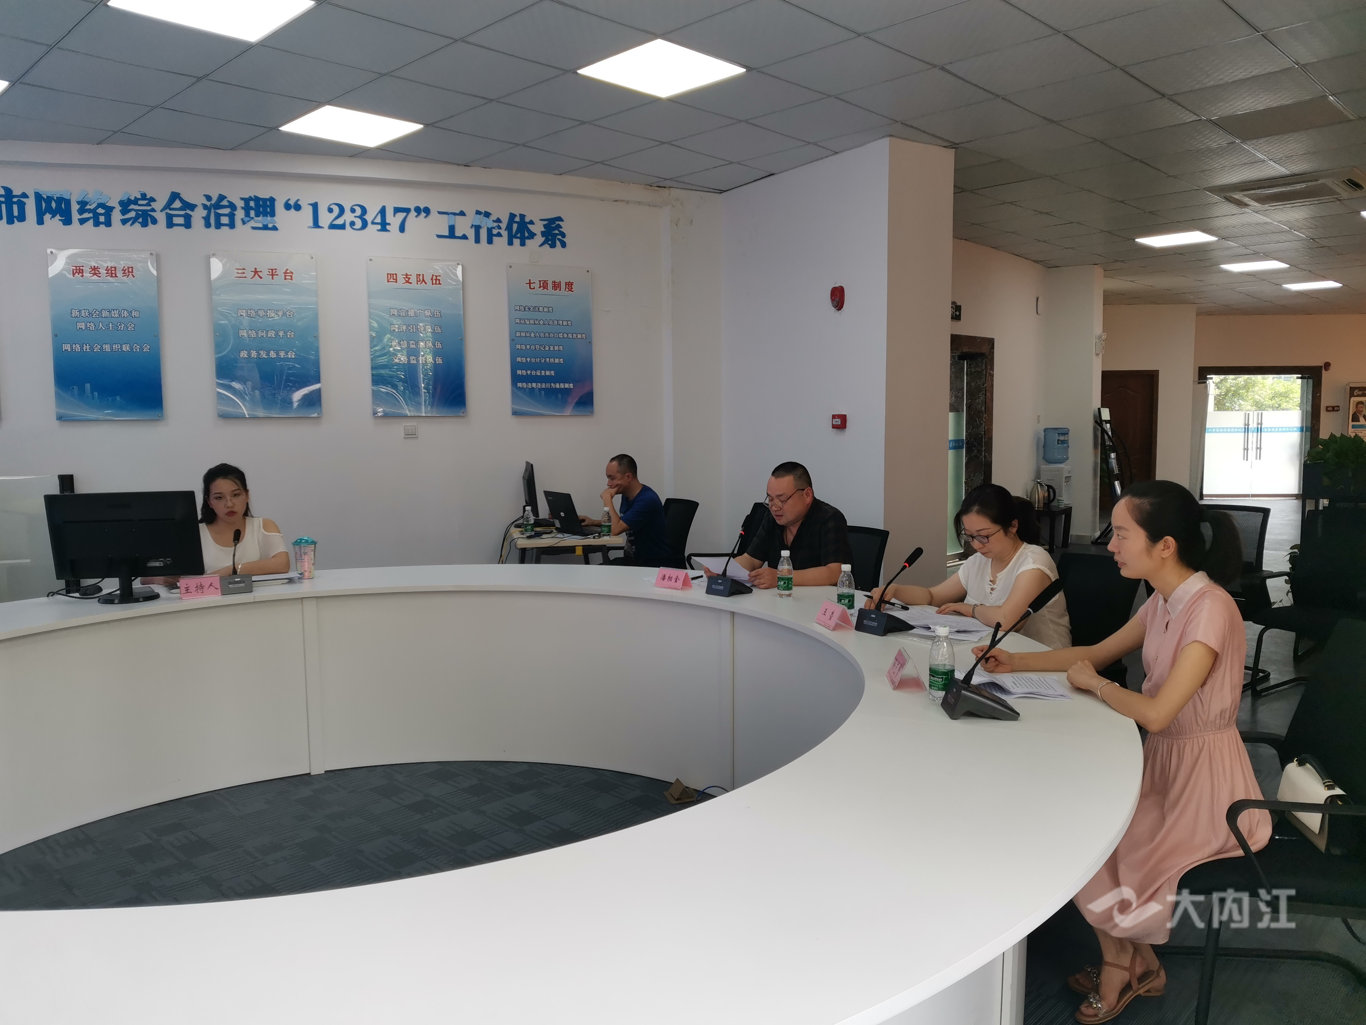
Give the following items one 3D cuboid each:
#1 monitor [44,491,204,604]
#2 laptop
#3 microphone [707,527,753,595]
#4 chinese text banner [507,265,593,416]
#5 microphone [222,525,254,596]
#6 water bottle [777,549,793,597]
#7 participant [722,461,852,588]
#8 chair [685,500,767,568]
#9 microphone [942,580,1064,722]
[{"bbox_3d":[-2.219,0.130,4.106,0.550,0.430,0.200,-2,5,-10],"label":"monitor"},{"bbox_3d":[-0.615,-0.004,6.240,0.310,0.246,0.345,-3,6,-28],"label":"laptop"},{"bbox_3d":[0.188,0.178,4.075,0.110,0.285,0.180,4,7,39],"label":"microphone"},{"bbox_3d":[-0.878,-1.145,6.884,0.599,0.993,0.020,-3,6,-28],"label":"chinese text banner"},{"bbox_3d":[-1.843,0.196,4.205,0.125,0.245,0.250,-4,6,-34],"label":"microphone"},{"bbox_3d":[0.405,0.238,4.075,0.063,0.187,0.063,0,5,0],"label":"water bottle"},{"bbox_3d":[0.481,0.408,4.379,0.570,1.240,0.680,4,7,44],"label":"participant"},{"bbox_3d":[0.304,0.441,5.935,0.600,0.945,0.570,-3,6,-21],"label":"chair"},{"bbox_3d":[0.770,0.316,2.438,0.274,0.323,0.120,0,5,1],"label":"microphone"}]

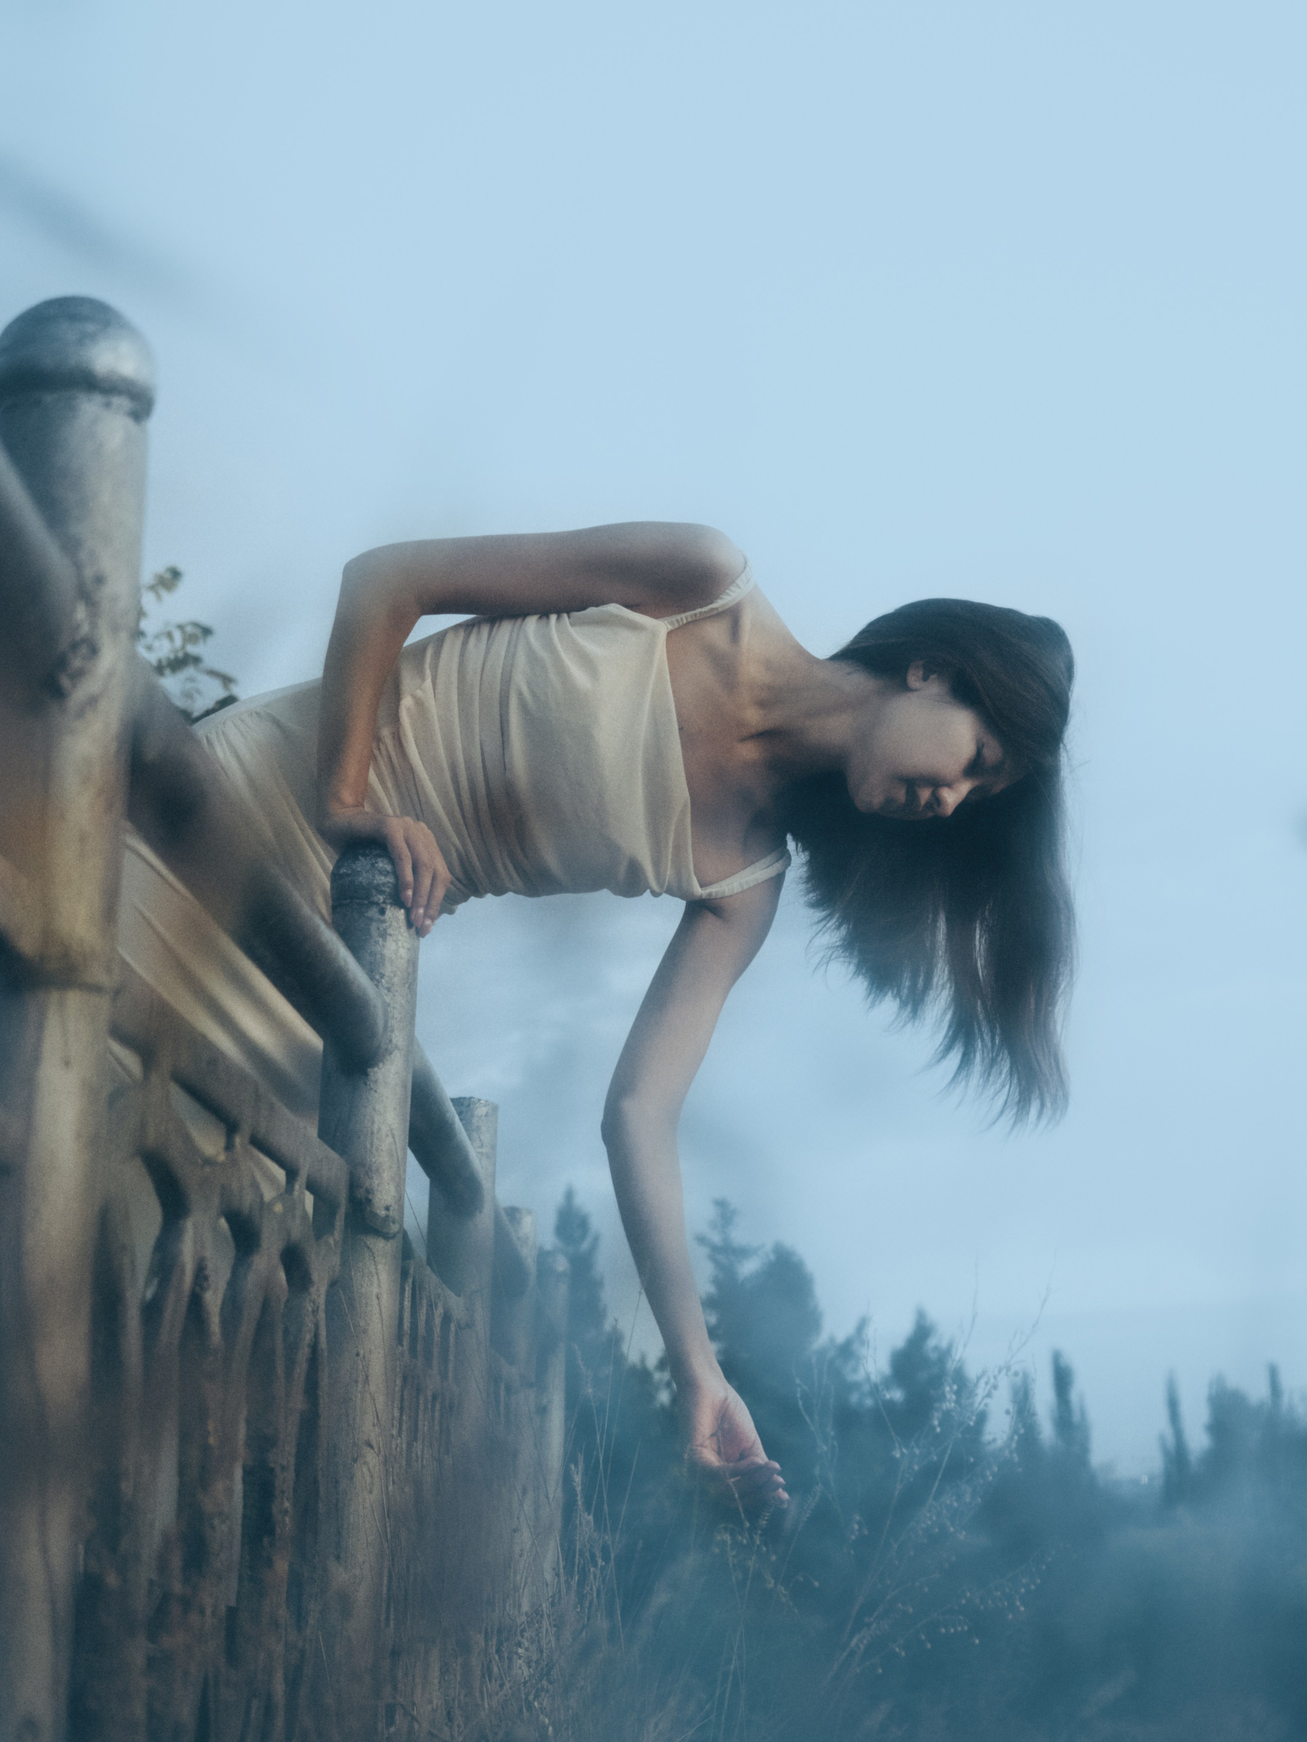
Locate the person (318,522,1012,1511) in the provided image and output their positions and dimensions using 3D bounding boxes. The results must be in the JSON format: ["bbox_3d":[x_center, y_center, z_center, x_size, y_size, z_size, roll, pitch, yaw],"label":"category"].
[{"bbox_3d":[0.020,0.125,2.620,0.610,0.860,0.400,2,-14,-3],"label":"person"}]

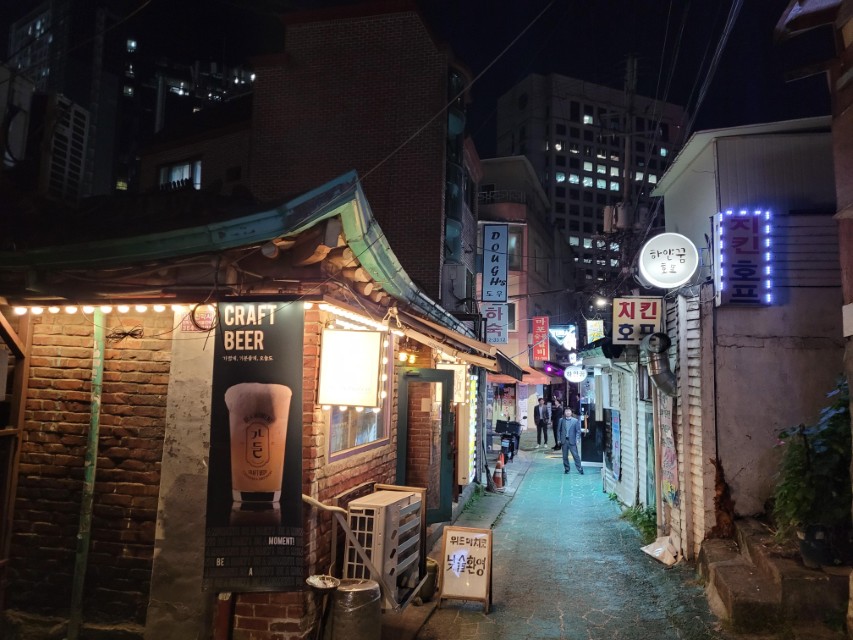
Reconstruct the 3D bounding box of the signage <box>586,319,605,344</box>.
[{"bbox_3d":[3.956,0.304,15.000,0.410,0.620,0.130,0,-7,10],"label":"signage"}]

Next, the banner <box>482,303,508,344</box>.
[{"bbox_3d":[1.464,0.074,13.500,0.530,0.900,0.150,0,-6,12],"label":"banner"}]

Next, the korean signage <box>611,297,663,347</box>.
[{"bbox_3d":[2.763,0.017,8.400,0.640,0.600,0.160,1,-7,7],"label":"korean signage"}]

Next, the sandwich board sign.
[{"bbox_3d":[0.329,2.077,5.400,0.410,0.670,0.280,0,-7,11],"label":"sandwich board sign"}]

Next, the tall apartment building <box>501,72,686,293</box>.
[{"bbox_3d":[37.917,-15.137,148.111,38.100,70.800,20.900,4,-7,-23],"label":"tall apartment building"}]

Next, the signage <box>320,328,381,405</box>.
[{"bbox_3d":[-0.478,0.299,4.030,0.370,0.470,0.100,1,-6,7],"label":"signage"}]

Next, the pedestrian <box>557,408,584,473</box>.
[{"bbox_3d":[3.653,3.059,16.200,0.620,1.690,0.380,1,-7,9],"label":"pedestrian"}]

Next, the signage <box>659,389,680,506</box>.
[{"bbox_3d":[2.806,1.484,7.400,0.030,1.260,0.720,1,-6,10],"label":"signage"}]

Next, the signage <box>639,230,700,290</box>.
[{"bbox_3d":[2.687,-0.657,7.100,0.620,0.620,0.150,1,-7,8],"label":"signage"}]

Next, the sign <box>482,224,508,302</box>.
[{"bbox_3d":[1.652,-1.354,15.300,0.580,1.850,0.170,1,-7,9],"label":"sign"}]

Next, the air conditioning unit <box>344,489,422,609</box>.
[{"bbox_3d":[-0.291,1.555,4.500,0.270,0.640,0.750,-1,-7,20],"label":"air conditioning unit"}]

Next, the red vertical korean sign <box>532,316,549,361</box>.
[{"bbox_3d":[3.914,0.635,22.000,0.500,1.520,0.170,0,-6,12],"label":"red vertical korean sign"}]

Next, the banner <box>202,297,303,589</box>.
[{"bbox_3d":[-1.019,0.744,3.830,0.550,1.670,0.030,1,-6,8],"label":"banner"}]

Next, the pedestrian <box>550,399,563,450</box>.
[{"bbox_3d":[4.504,3.627,22.200,0.420,1.730,0.500,4,-7,-17],"label":"pedestrian"}]

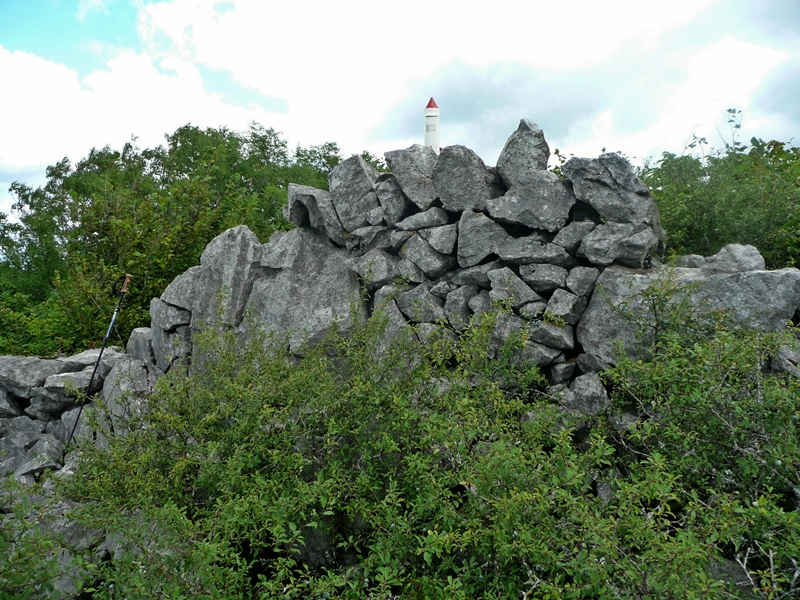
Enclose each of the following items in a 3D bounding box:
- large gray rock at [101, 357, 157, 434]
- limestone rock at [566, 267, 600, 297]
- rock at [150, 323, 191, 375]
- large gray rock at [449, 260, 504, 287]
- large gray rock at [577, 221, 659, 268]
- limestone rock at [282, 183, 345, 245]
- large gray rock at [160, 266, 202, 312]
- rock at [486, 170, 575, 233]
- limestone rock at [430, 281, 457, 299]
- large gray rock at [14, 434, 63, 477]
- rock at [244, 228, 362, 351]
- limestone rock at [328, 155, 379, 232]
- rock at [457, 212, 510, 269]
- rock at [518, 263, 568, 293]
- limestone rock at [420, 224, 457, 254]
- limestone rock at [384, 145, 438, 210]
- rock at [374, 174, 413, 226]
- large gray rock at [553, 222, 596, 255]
[{"bbox_3d":[-1.781,0.642,4.260,0.347,0.528,0.320,0,-2,0],"label":"large gray rock"},{"bbox_3d":[1.248,-0.126,4.400,0.231,0.204,0.210,0,-3,0],"label":"limestone rock"},{"bbox_3d":[-1.569,0.339,4.435,0.276,0.336,0.270,0,-2,0],"label":"rock"},{"bbox_3d":[0.554,-0.191,4.750,0.391,0.195,0.260,0,2,0],"label":"large gray rock"},{"bbox_3d":[1.513,-0.386,4.500,0.570,0.334,0.420,0,-3,0],"label":"large gray rock"},{"bbox_3d":[-0.654,-0.654,5.010,0.458,0.458,0.420,0,-2,0],"label":"limestone rock"},{"bbox_3d":[-1.621,-0.093,4.800,0.306,0.336,0.320,0,2,0],"label":"large gray rock"},{"bbox_3d":[0.983,-0.742,4.875,0.645,0.454,0.450,0,-2,0],"label":"rock"},{"bbox_3d":[0.296,-0.071,4.400,0.177,0.122,0.140,0,-3,0],"label":"limestone rock"},{"bbox_3d":[-2.254,0.970,4.035,0.293,0.257,0.270,0,-2,0],"label":"large gray rock"},{"bbox_3d":[-0.687,-0.061,4.610,0.818,0.873,0.420,0,-2,0],"label":"rock"},{"bbox_3d":[-0.349,-0.798,4.850,0.368,0.574,0.360,0,2,0],"label":"limestone rock"},{"bbox_3d":[0.632,-0.458,4.900,0.391,0.420,0.360,0,-2,0],"label":"rock"},{"bbox_3d":[1.042,-0.163,4.700,0.358,0.215,0.270,0,2,0],"label":"rock"},{"bbox_3d":[0.272,-0.439,4.700,0.272,0.215,0.240,0,2,0],"label":"limestone rock"},{"bbox_3d":[0.082,-0.871,4.600,0.384,0.469,0.330,0,-3,0],"label":"limestone rock"},{"bbox_3d":[-0.067,-0.746,4.850,0.259,0.399,0.280,0,2,0],"label":"rock"},{"bbox_3d":[1.301,-0.466,4.825,0.323,0.250,0.250,0,-2,0],"label":"large gray rock"}]

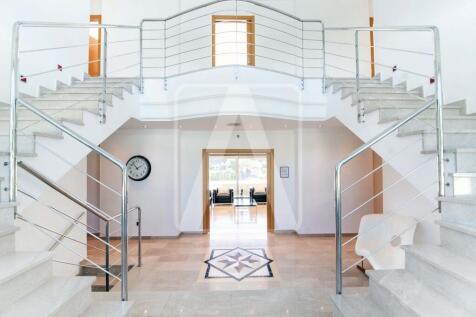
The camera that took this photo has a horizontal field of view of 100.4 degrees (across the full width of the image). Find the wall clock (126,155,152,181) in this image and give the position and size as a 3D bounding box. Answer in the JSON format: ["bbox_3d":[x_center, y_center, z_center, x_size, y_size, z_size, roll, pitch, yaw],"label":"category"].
[{"bbox_3d":[-2.238,0.229,4.481,0.580,0.580,0.060,0,-1,-1],"label":"wall clock"}]

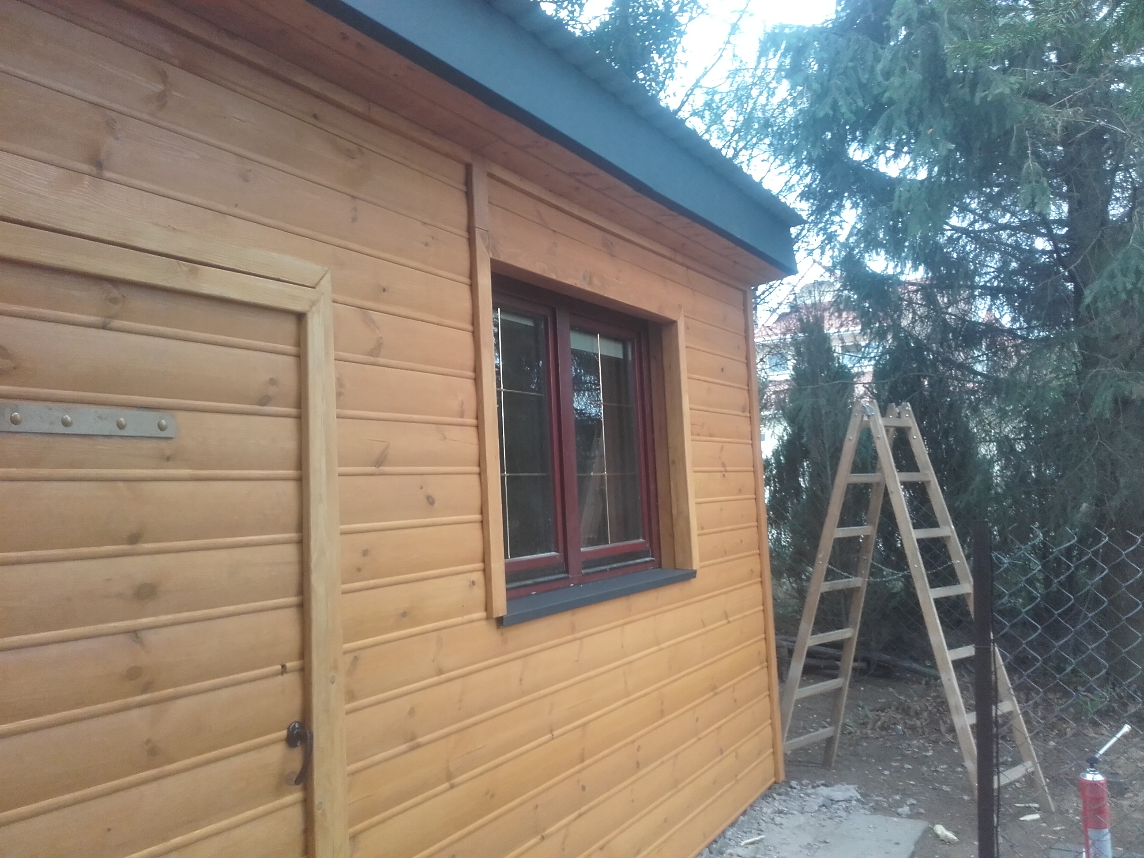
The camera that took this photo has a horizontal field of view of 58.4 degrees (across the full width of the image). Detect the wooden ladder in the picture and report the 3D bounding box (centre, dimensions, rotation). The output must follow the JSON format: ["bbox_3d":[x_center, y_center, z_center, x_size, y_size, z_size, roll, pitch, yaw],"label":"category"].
[{"bbox_3d":[1.561,0.825,5.000,0.552,1.926,1.228,2,-5,-42],"label":"wooden ladder"}]

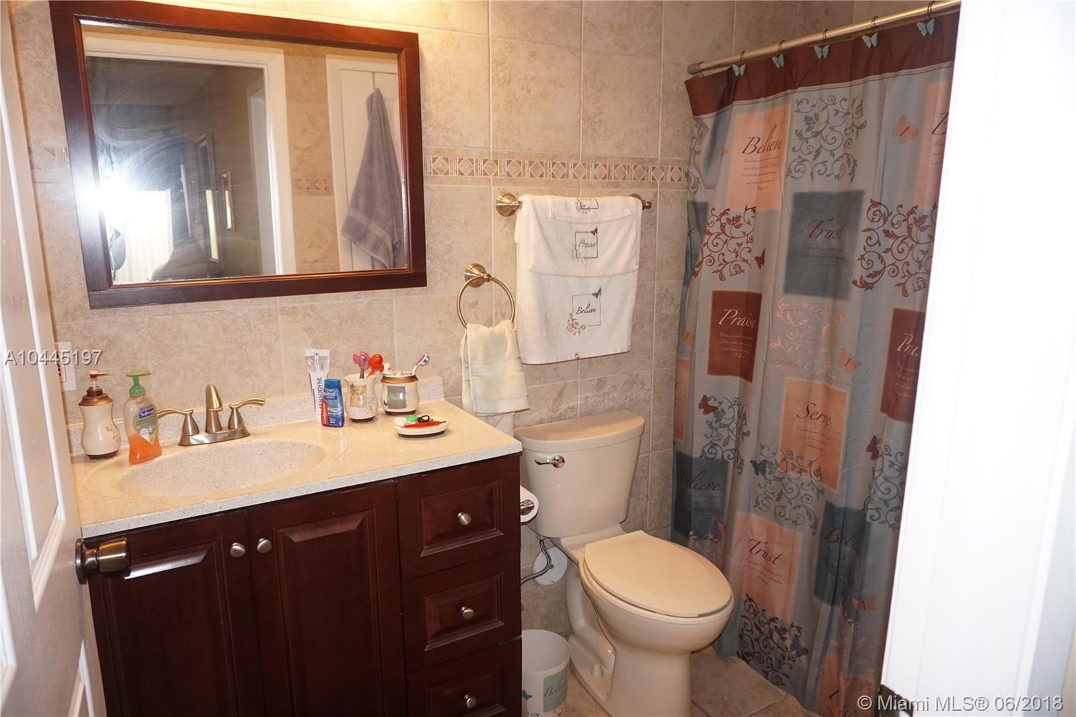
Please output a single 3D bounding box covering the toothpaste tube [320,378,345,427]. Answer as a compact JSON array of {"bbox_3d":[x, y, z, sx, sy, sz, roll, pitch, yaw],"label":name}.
[{"bbox_3d":[-0.527,0.110,1.848,0.055,0.125,0.033,0,11,-1],"label":"toothpaste tube"}]

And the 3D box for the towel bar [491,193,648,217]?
[{"bbox_3d":[0.131,-0.467,2.169,0.525,0.067,0.082,-7,13,-29],"label":"towel bar"}]

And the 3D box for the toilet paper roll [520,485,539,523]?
[{"bbox_3d":[-0.053,0.372,1.872,0.076,0.076,0.100,-6,13,-28],"label":"toilet paper roll"}]

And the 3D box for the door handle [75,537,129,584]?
[{"bbox_3d":[-0.611,0.281,1.013,0.062,0.066,0.066,-5,13,-25],"label":"door handle"}]

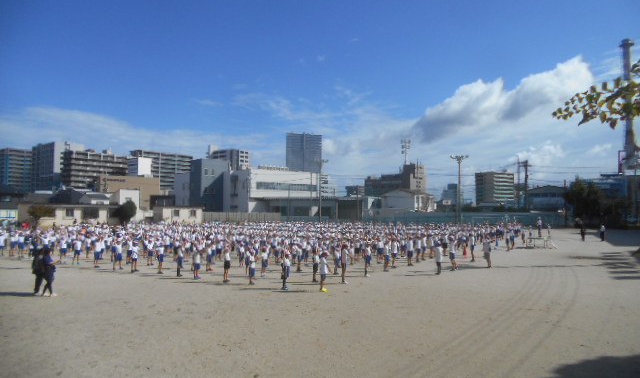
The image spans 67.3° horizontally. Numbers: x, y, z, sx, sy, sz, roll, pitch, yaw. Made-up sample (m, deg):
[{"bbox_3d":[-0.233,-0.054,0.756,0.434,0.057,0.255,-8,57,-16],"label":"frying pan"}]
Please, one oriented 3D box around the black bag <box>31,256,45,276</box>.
[{"bbox_3d":[-9.115,2.470,15.521,0.420,0.620,0.250,1,-2,-30],"label":"black bag"}]

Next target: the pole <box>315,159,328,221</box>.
[{"bbox_3d":[0.161,0.570,60.017,1.750,8.956,0.800,0,-2,0],"label":"pole"}]

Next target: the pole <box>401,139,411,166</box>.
[{"bbox_3d":[61.034,-26.135,343.135,6.500,18.477,5.000,0,-2,10],"label":"pole"}]

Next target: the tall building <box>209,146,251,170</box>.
[{"bbox_3d":[-62.220,-5.757,332.356,27.000,39.877,11.000,-1,-2,33],"label":"tall building"}]

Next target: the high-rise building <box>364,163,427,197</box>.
[{"bbox_3d":[56.119,-0.116,358.044,16.500,31.815,45.000,2,-3,-38],"label":"high-rise building"}]

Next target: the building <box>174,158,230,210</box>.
[{"bbox_3d":[-21.277,0.426,88.267,8.500,10.960,6.300,-2,-3,45],"label":"building"}]

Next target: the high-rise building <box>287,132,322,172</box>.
[{"bbox_3d":[-19.493,-21.839,608.723,40.000,91.839,24.000,1,-2,-18],"label":"high-rise building"}]

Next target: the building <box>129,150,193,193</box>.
[{"bbox_3d":[-106.074,-4.809,322.940,12.500,36.799,41.000,-1,-2,33],"label":"building"}]

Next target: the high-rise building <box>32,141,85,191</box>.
[{"bbox_3d":[-167.481,-7.720,308.357,27.000,40.861,20.000,-1,-2,35],"label":"high-rise building"}]

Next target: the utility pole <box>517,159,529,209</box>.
[{"bbox_3d":[35.203,0.518,83.040,2.000,11.087,0.900,0,-2,10],"label":"utility pole"}]

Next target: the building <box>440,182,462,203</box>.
[{"bbox_3d":[126.436,7.938,459.817,9.000,23.670,18.000,2,-3,-40],"label":"building"}]

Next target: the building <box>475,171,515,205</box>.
[{"bbox_3d":[133.043,2.175,365.980,26.000,28.714,15.500,2,-2,-35],"label":"building"}]

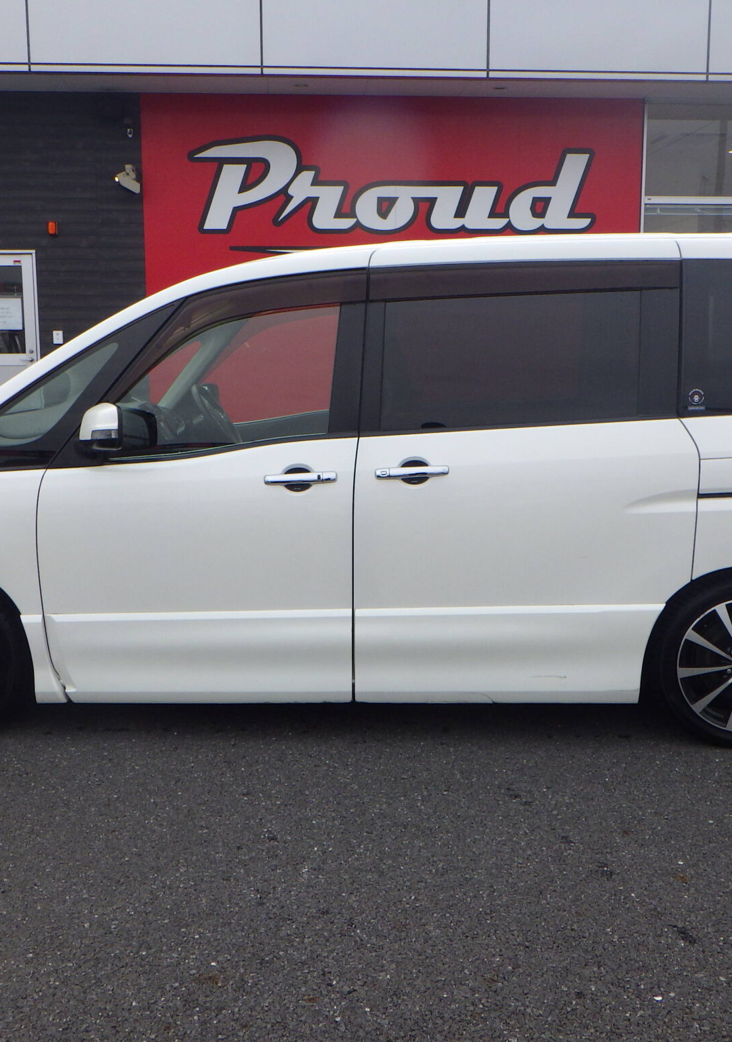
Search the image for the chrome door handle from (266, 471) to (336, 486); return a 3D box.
[{"bbox_3d":[-0.223,-0.147,3.848,0.252,0.042,0.052,-3,8,3],"label":"chrome door handle"}]

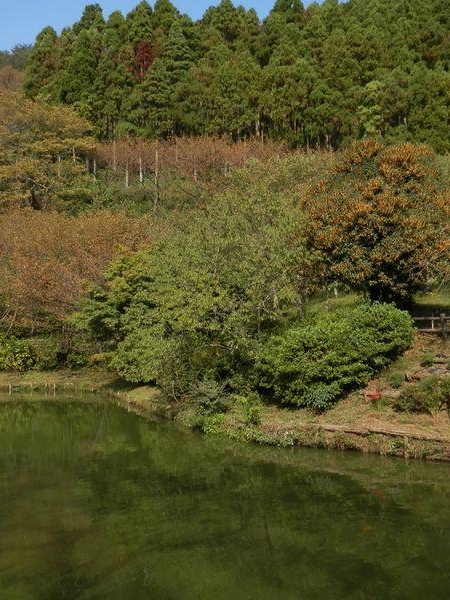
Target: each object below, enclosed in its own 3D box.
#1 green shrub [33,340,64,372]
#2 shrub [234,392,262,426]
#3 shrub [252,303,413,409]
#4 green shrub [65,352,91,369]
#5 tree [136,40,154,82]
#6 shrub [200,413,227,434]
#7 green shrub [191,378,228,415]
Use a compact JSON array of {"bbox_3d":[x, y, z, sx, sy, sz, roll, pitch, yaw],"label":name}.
[{"bbox_3d":[-10.510,3.305,35.780,1.751,1.751,1.576,-1,-3,0],"label":"green shrub"},{"bbox_3d":[0.584,2.817,15.600,0.712,0.814,0.641,-1,-3,0],"label":"shrub"},{"bbox_3d":[3.005,1.552,16.800,4.439,2.846,3.196,-1,-3,0],"label":"shrub"},{"bbox_3d":[-8.665,3.578,35.540,1.507,0.927,1.281,-1,-3,0],"label":"green shrub"},{"bbox_3d":[-12.057,-36.021,90.000,2.642,6.165,2.642,-1,-3,0],"label":"tree"},{"bbox_3d":[-0.329,3.531,17.180,0.672,0.616,0.605,-1,-3,0],"label":"shrub"},{"bbox_3d":[-0.485,2.865,17.660,1.094,1.094,0.985,-1,-3,0],"label":"green shrub"}]

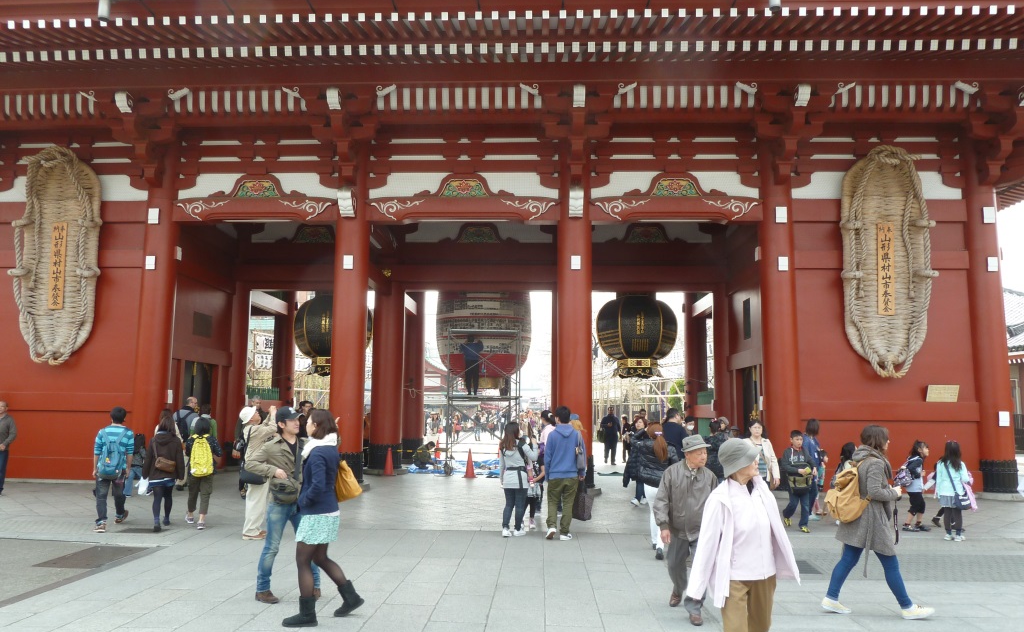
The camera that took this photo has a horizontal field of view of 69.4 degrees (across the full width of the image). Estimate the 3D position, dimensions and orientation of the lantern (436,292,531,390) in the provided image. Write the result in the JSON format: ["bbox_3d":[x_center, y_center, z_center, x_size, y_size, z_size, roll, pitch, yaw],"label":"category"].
[{"bbox_3d":[-0.767,0.303,21.101,2.700,3.600,2.700,0,-7,2],"label":"lantern"}]

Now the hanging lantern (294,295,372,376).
[{"bbox_3d":[-5.173,0.363,21.437,2.323,2.788,2.323,0,-7,2],"label":"hanging lantern"}]

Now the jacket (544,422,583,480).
[{"bbox_3d":[0.696,1.796,9.802,0.520,0.750,0.310,1,-7,-2],"label":"jacket"}]

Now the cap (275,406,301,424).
[{"bbox_3d":[-1.994,0.892,6.597,0.250,0.150,0.175,-5,-9,36],"label":"cap"}]

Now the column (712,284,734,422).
[{"bbox_3d":[5.583,1.475,18.878,0.747,5.151,0.747,0,-7,2],"label":"column"}]

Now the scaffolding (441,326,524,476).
[{"bbox_3d":[-0.749,2.157,19.012,2.055,3.714,1.200,0,-7,2],"label":"scaffolding"}]

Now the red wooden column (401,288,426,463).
[{"bbox_3d":[-3.068,1.519,22.997,0.720,5.900,0.720,0,-7,2],"label":"red wooden column"}]

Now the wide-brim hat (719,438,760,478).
[{"bbox_3d":[1.395,0.875,4.525,0.314,0.202,0.270,-30,-4,-8],"label":"wide-brim hat"}]

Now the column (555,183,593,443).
[{"bbox_3d":[1.308,0.339,15.188,0.717,6.364,0.717,0,-7,2],"label":"column"}]

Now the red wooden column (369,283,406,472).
[{"bbox_3d":[-3.211,1.270,19.108,0.860,5.420,0.860,0,-7,2],"label":"red wooden column"}]

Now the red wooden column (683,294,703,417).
[{"bbox_3d":[5.699,1.561,22.672,0.710,5.900,0.710,0,-7,2],"label":"red wooden column"}]

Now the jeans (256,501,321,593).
[{"bbox_3d":[-1.940,1.968,6.431,0.380,0.820,0.420,-7,-10,44],"label":"jeans"}]

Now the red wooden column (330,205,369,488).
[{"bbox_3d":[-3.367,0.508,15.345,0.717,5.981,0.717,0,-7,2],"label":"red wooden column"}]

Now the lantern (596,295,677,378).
[{"bbox_3d":[3.622,0.409,21.437,2.312,2.799,2.312,0,-7,2],"label":"lantern"}]

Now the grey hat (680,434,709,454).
[{"bbox_3d":[1.488,1.039,5.980,0.235,0.140,0.270,6,-9,-37],"label":"grey hat"}]

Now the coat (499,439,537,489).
[{"bbox_3d":[0.060,1.976,9.906,0.480,0.680,0.330,-1,-7,12],"label":"coat"}]

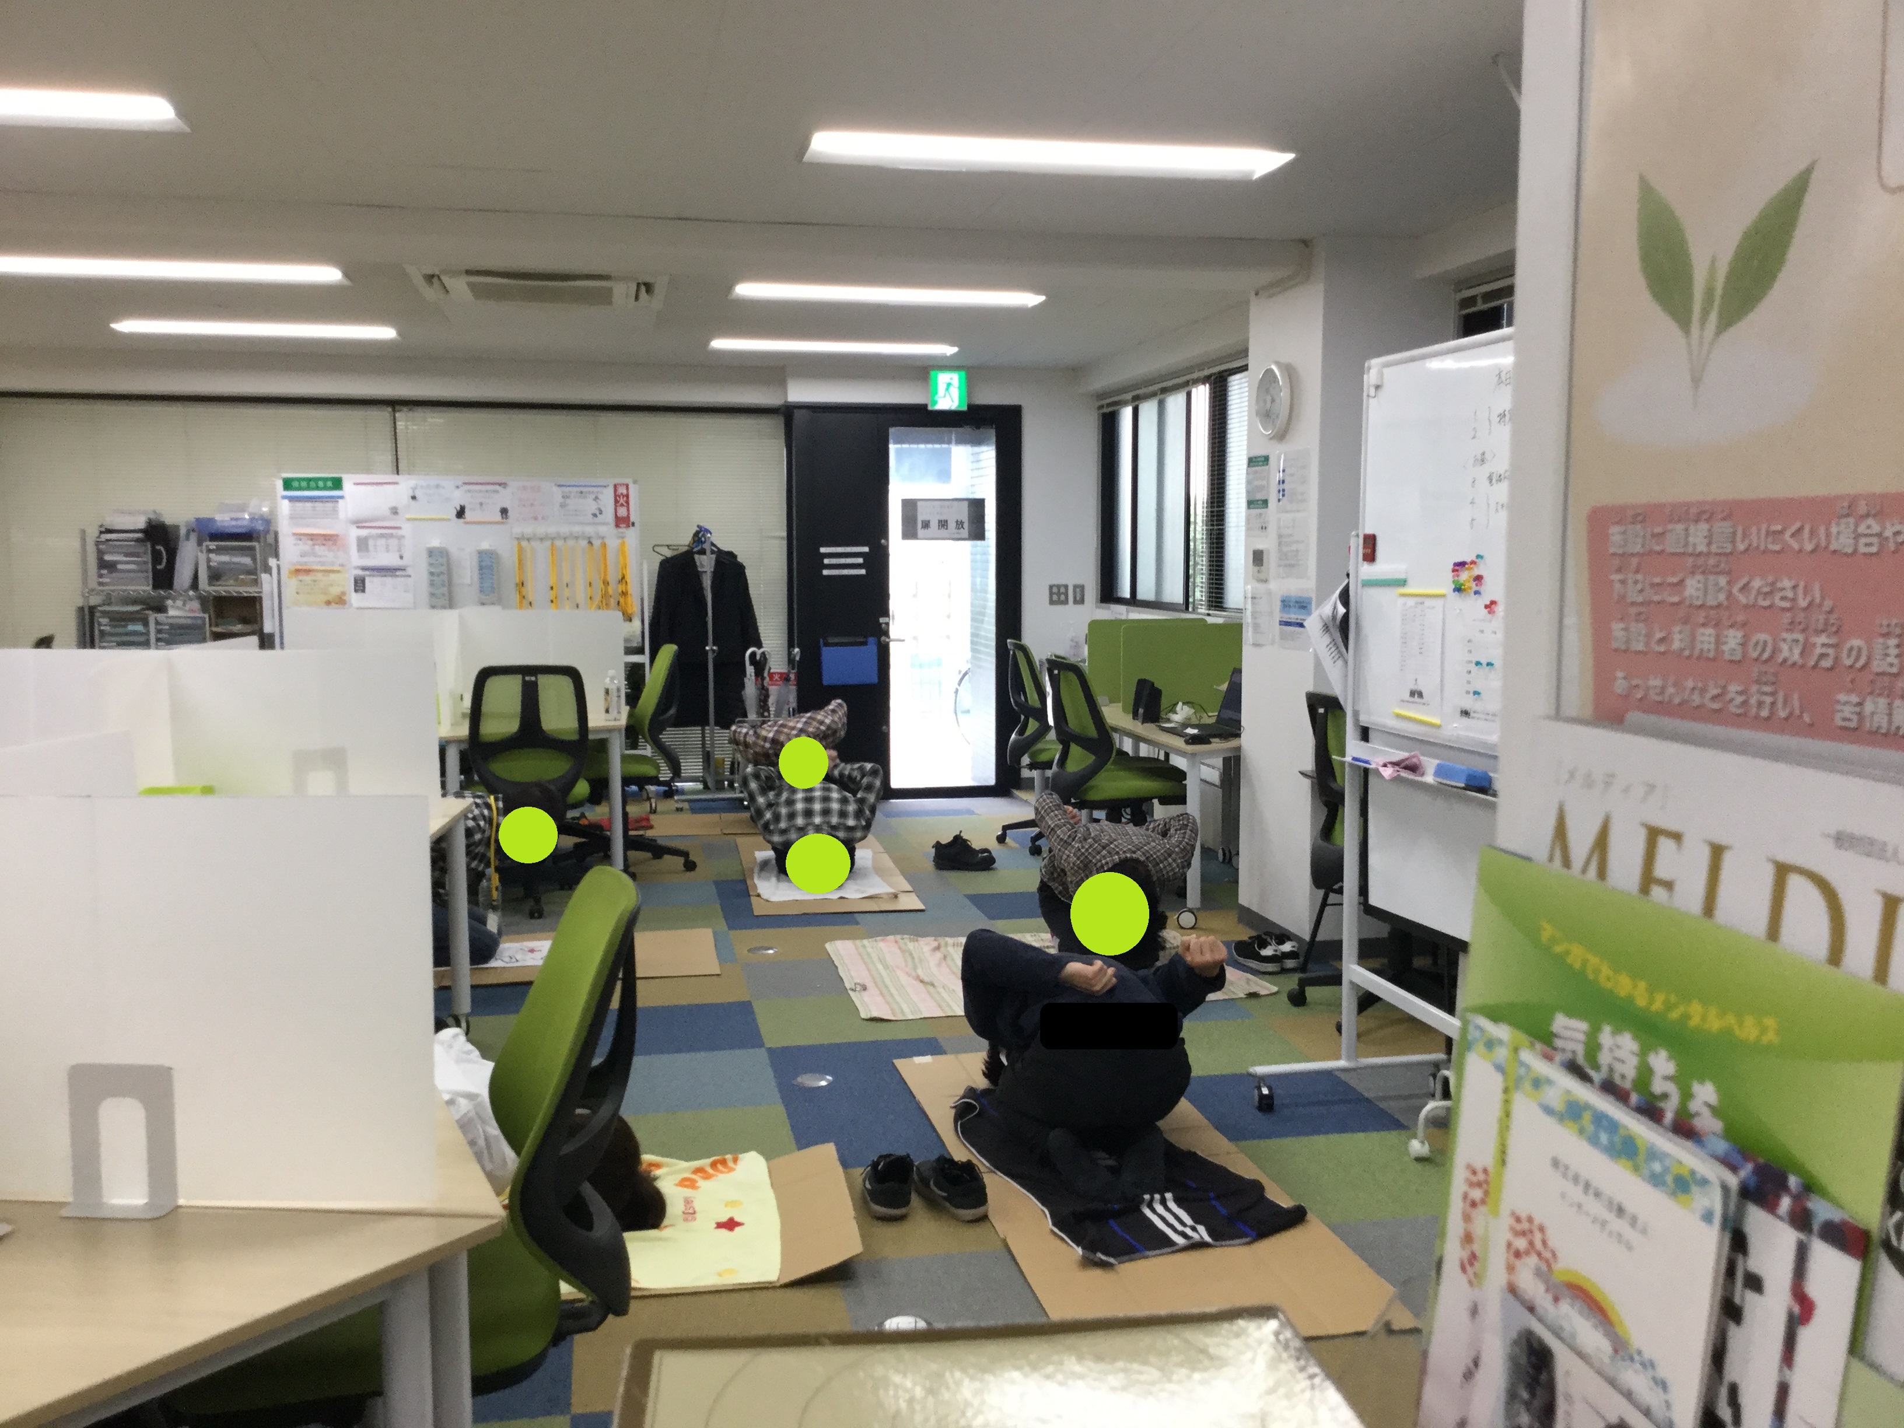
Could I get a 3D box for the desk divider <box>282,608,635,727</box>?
[{"bbox_3d":[-2.157,-0.207,7.293,1.660,0.470,0.030,2,6,17],"label":"desk divider"}]

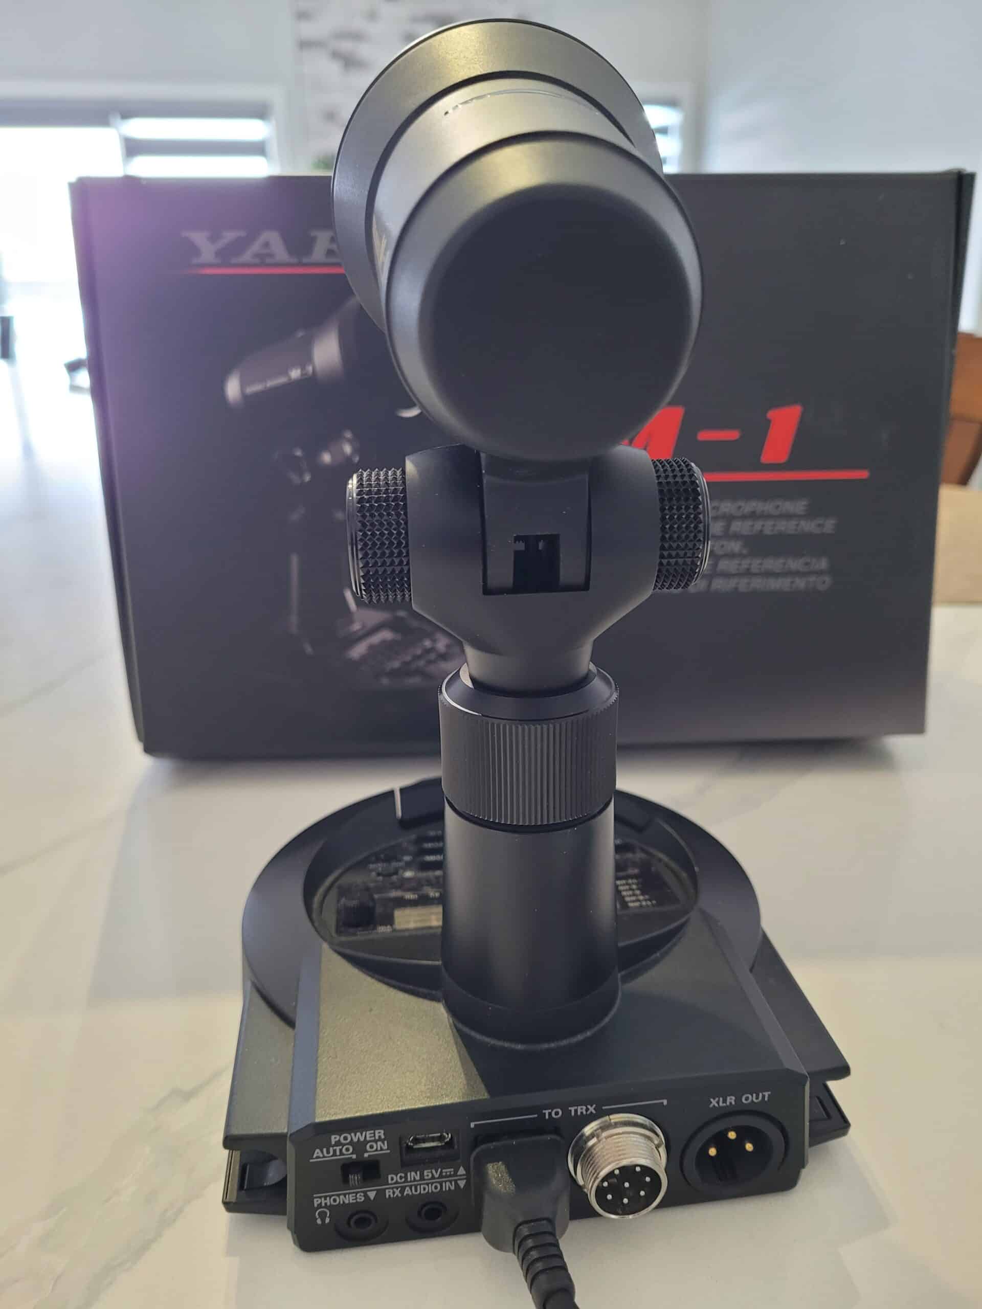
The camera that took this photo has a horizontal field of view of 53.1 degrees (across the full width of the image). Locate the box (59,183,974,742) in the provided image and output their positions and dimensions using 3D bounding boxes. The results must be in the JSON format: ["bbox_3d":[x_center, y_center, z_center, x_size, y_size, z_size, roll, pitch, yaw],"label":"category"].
[{"bbox_3d":[0.014,-0.082,0.432,0.317,0.212,0.130,-1,16,-1],"label":"box"}]

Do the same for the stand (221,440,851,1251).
[{"bbox_3d":[0.003,0.018,0.246,0.143,0.154,0.167,-4,21,-7],"label":"stand"}]

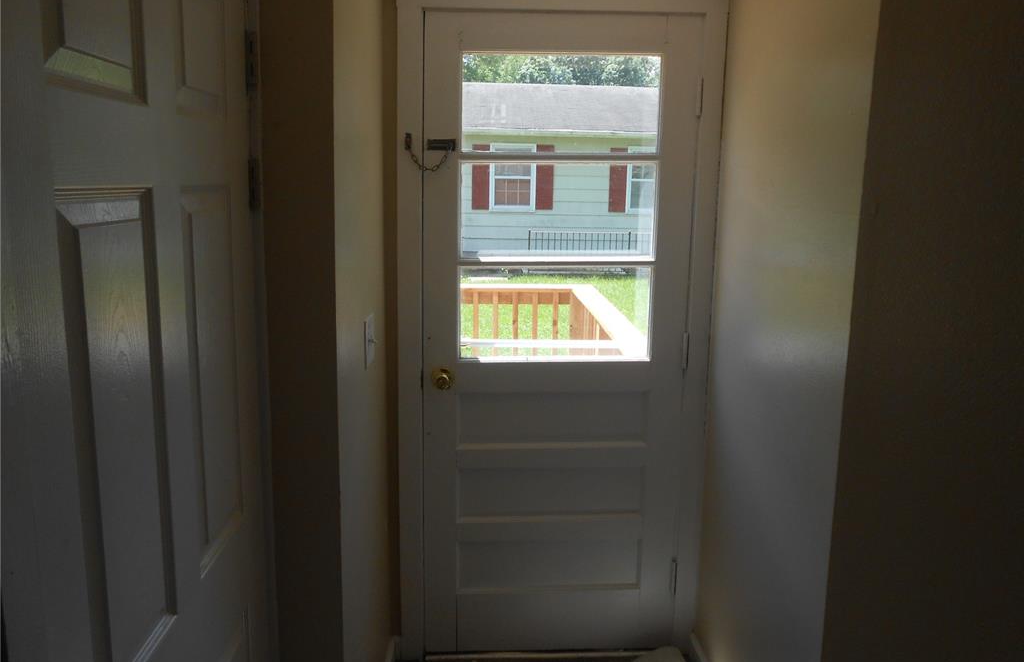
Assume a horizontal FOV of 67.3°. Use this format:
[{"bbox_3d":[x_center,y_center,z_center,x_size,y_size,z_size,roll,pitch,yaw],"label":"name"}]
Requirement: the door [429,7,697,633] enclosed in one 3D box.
[{"bbox_3d":[0.139,0.062,2.366,0.808,1.970,0.045,0,9,-3],"label":"door"}]

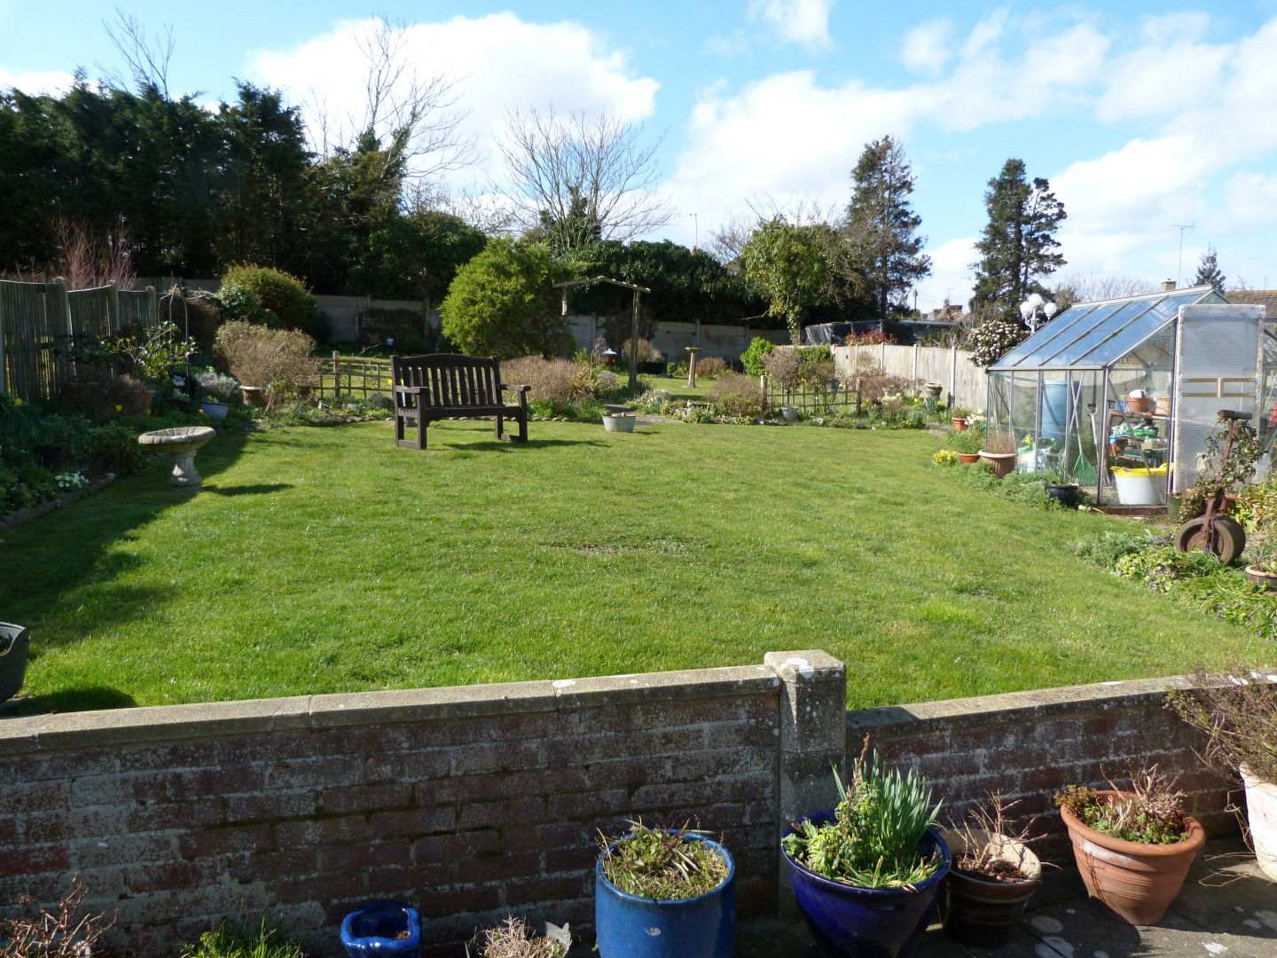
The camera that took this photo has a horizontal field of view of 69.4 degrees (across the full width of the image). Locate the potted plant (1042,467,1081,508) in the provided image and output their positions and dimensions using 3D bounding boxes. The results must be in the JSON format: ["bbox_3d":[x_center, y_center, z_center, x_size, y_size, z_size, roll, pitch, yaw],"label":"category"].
[{"bbox_3d":[3.880,0.078,8.450,0.310,0.360,0.310,-1,6,0],"label":"potted plant"}]

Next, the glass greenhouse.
[{"bbox_3d":[5.140,-0.890,9.682,1.968,1.999,2.520,-1,7,-3],"label":"glass greenhouse"}]

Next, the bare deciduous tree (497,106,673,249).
[{"bbox_3d":[-1.997,-9.428,36.159,6.813,9.971,6.600,-1,7,0],"label":"bare deciduous tree"}]

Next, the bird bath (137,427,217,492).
[{"bbox_3d":[-3.245,-0.141,6.500,0.490,0.430,0.490,-1,6,0],"label":"bird bath"}]

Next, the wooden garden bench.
[{"bbox_3d":[-1.857,-0.820,9.641,1.240,0.910,0.600,-6,9,-40],"label":"wooden garden bench"}]

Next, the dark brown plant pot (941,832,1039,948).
[{"bbox_3d":[0.942,1.133,2.524,0.282,0.217,0.282,-1,7,0],"label":"dark brown plant pot"}]

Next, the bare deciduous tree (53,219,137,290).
[{"bbox_3d":[-9.147,-2.926,15.500,1.500,3.000,1.400,-1,6,0],"label":"bare deciduous tree"}]

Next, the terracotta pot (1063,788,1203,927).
[{"bbox_3d":[1.405,1.089,2.628,0.348,0.266,0.348,-1,7,0],"label":"terracotta pot"}]

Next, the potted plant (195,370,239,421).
[{"bbox_3d":[-4.902,-0.973,10.750,0.470,0.596,0.470,-1,7,0],"label":"potted plant"}]

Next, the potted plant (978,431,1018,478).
[{"bbox_3d":[3.861,-0.241,9.900,0.390,0.500,0.390,-1,6,0],"label":"potted plant"}]

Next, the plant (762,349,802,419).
[{"bbox_3d":[2.441,-1.609,15.724,0.646,1.210,0.620,-1,7,0],"label":"plant"}]

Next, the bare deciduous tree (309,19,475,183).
[{"bbox_3d":[-8.800,-10.478,33.000,6.000,12.200,5.500,-1,6,0],"label":"bare deciduous tree"}]

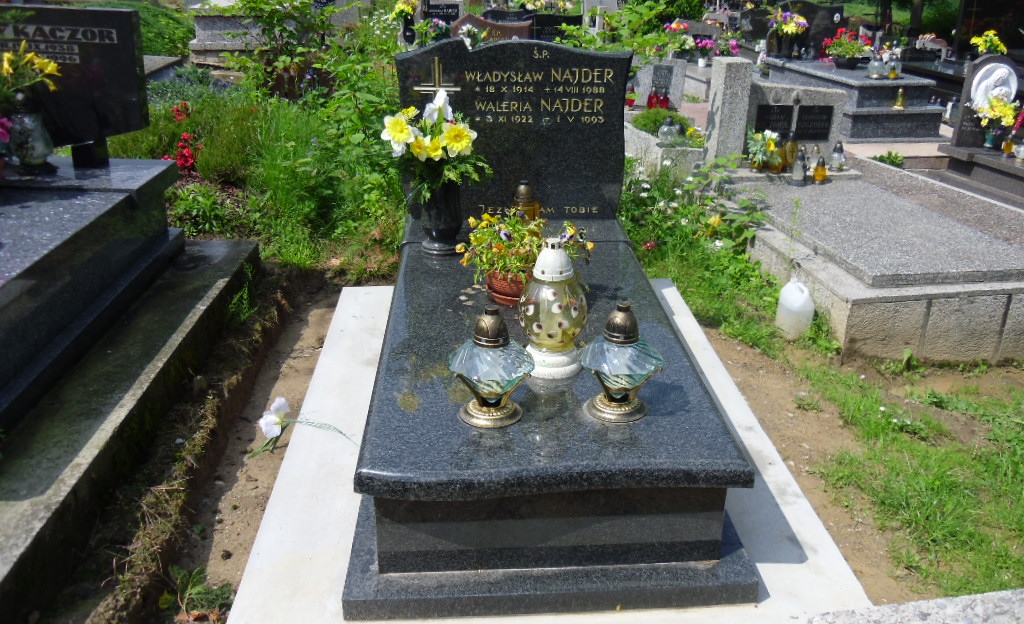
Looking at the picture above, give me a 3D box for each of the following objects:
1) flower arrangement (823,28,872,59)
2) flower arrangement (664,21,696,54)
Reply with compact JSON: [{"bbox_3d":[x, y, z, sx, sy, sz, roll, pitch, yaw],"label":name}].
[{"bbox_3d":[3.348,-2.679,9.150,0.484,0.270,0.411,7,23,18],"label":"flower arrangement"},{"bbox_3d":[2.242,-3.652,12.200,0.420,0.430,0.380,-3,21,-7],"label":"flower arrangement"}]

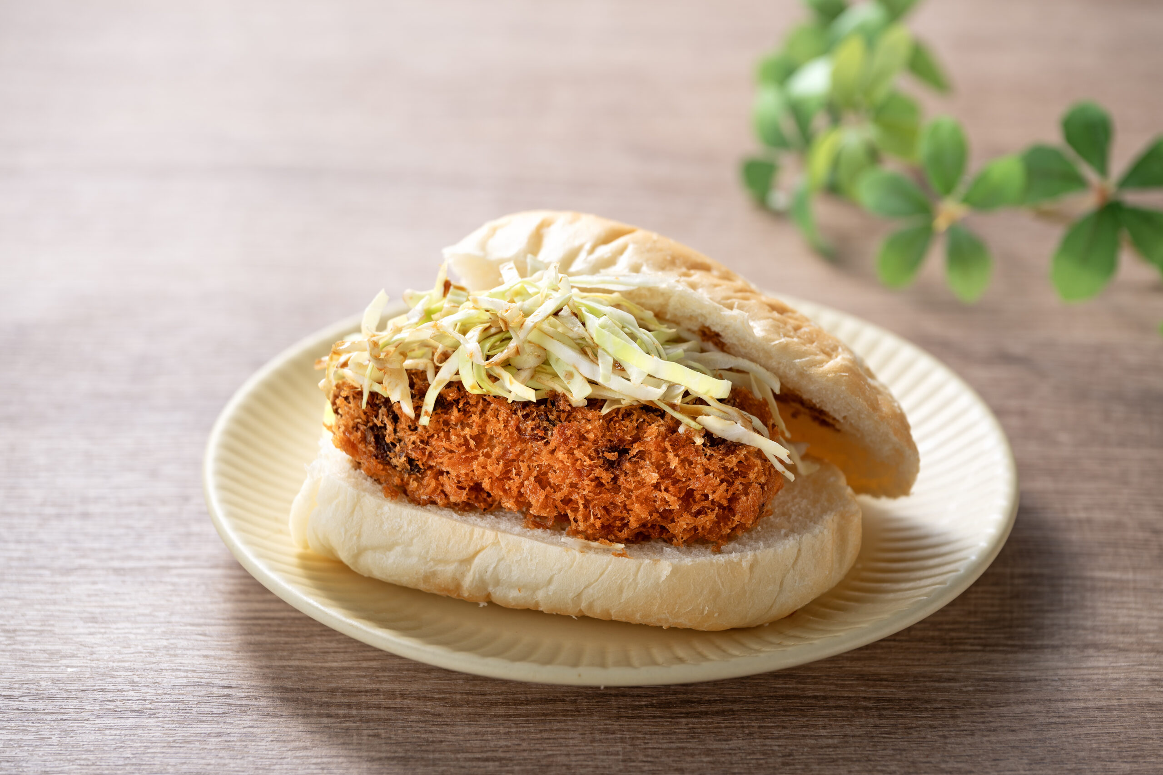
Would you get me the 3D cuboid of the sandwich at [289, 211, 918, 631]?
[{"bbox_3d":[0.009,0.003,0.952,0.146,0.076,0.088,8,30,13],"label":"sandwich"}]

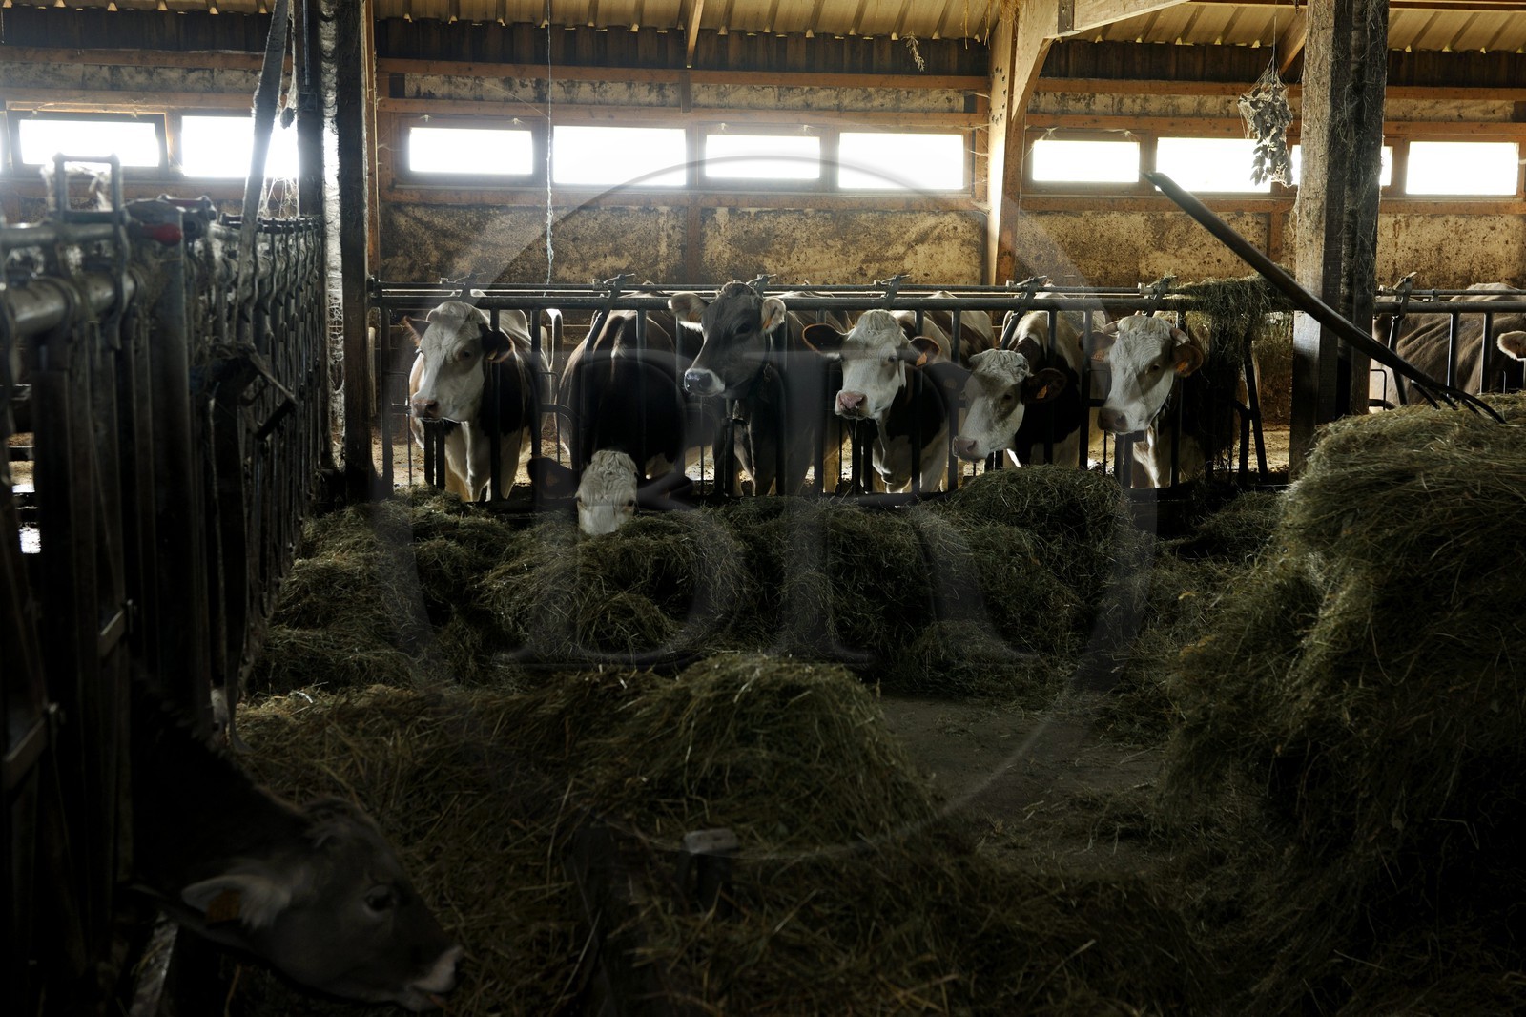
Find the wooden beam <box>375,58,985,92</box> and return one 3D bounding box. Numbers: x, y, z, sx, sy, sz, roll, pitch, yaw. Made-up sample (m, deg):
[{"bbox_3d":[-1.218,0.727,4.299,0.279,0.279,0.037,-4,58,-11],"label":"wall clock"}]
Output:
[{"bbox_3d":[-0.566,-3.306,12.292,4.663,0.112,0.100,-1,6,-9],"label":"wooden beam"}]

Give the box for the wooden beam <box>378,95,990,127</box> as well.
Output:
[{"bbox_3d":[-0.567,-3.057,12.488,4.719,0.121,0.110,-1,7,-11],"label":"wooden beam"}]

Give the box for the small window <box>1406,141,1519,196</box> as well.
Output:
[{"bbox_3d":[5.830,-2.826,13.413,0.957,0.435,0.080,-1,6,-9],"label":"small window"}]

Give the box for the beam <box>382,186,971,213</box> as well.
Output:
[{"bbox_3d":[-0.602,-2.401,12.564,4.615,0.132,0.110,-1,7,-11],"label":"beam"}]

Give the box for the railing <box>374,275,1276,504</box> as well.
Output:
[{"bbox_3d":[0.404,-0.594,7.896,4.494,1.064,0.180,-1,7,-11],"label":"railing"}]

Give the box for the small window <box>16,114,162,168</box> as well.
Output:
[{"bbox_3d":[-4.865,-2.652,11.644,0.972,0.354,0.080,-1,6,-9],"label":"small window"}]

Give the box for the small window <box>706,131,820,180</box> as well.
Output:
[{"bbox_3d":[-0.007,-2.765,12.682,0.935,0.377,0.060,-1,7,-11],"label":"small window"}]

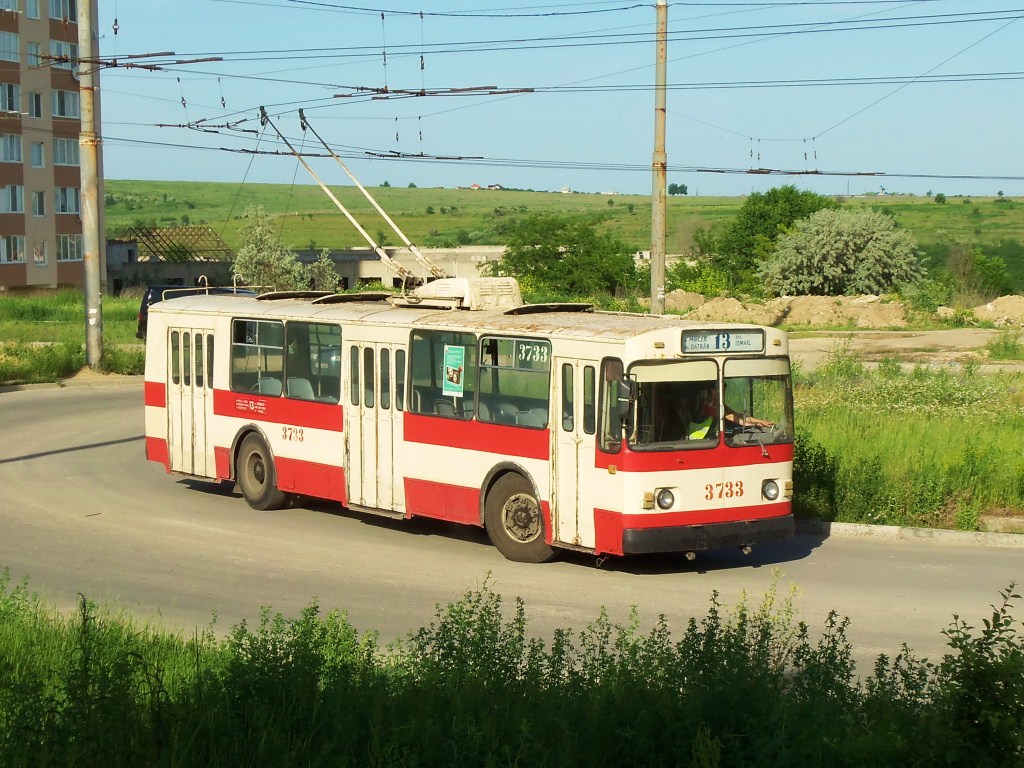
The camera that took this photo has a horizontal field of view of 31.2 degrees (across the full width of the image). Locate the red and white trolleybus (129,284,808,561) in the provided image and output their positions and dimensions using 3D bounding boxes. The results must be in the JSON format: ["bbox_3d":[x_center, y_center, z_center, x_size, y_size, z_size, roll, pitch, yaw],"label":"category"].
[{"bbox_3d":[-1.200,0.200,24.850,2.500,3.330,11.600,-3,6,-39],"label":"red and white trolleybus"}]

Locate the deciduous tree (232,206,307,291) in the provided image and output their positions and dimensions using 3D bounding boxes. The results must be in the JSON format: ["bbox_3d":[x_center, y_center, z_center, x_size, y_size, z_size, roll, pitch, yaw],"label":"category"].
[{"bbox_3d":[-10.580,-5.450,80.000,3.300,4.600,3.200,0,5,0],"label":"deciduous tree"}]

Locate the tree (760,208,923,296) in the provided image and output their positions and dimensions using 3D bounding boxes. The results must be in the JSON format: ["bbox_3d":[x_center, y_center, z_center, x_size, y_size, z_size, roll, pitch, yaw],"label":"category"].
[{"bbox_3d":[15.450,-5.960,86.000,7.600,4.600,7.200,0,5,0],"label":"tree"}]

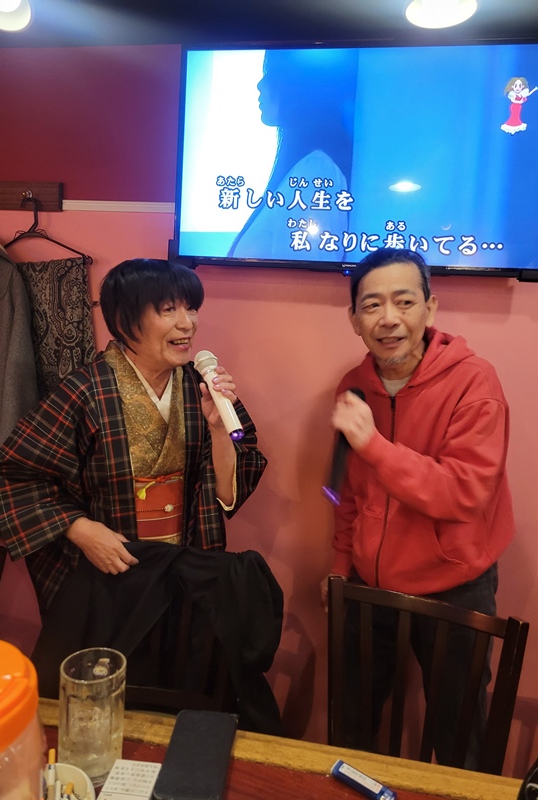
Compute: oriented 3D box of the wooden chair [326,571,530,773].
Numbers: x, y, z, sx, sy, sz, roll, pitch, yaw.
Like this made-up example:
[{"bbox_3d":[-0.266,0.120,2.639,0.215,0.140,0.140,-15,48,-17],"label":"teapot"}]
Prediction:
[{"bbox_3d":[0.178,0.879,1.030,0.410,0.960,0.480,6,8,24],"label":"wooden chair"}]

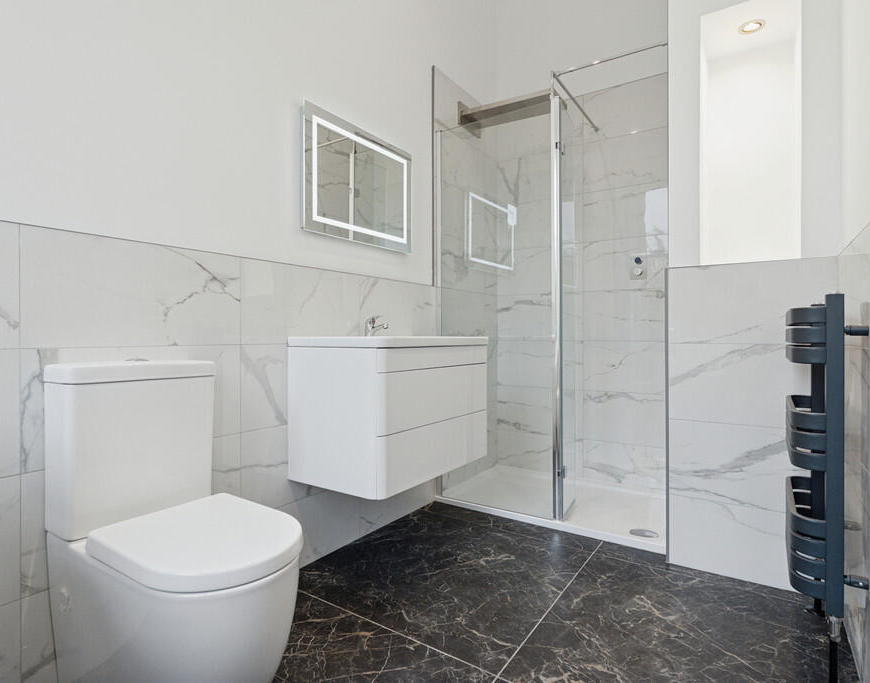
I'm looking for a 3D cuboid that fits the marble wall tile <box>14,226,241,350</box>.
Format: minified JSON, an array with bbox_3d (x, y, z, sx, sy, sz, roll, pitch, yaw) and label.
[{"bbox_3d":[-0.836,-0.135,1.340,0.012,0.301,0.579,0,1,35],"label":"marble wall tile"}]

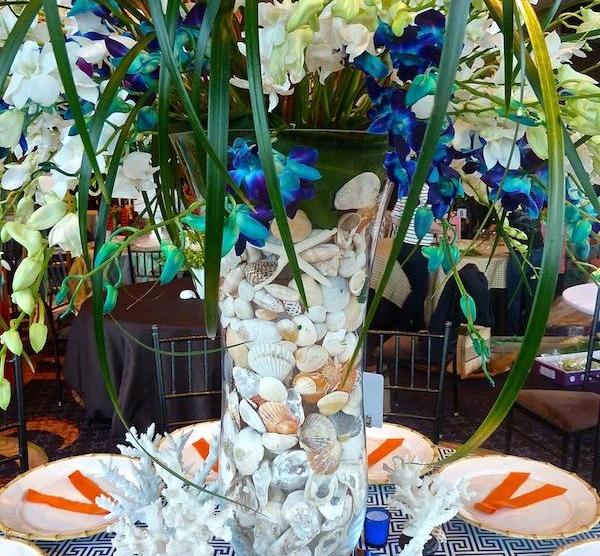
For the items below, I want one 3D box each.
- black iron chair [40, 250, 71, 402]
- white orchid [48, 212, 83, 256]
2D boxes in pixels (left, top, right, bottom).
[{"bbox_3d":[-1.387,0.345,3.932,0.440,0.920,0.410,-1,10,0],"label":"black iron chair"},{"bbox_3d":[-0.243,-0.045,0.600,0.037,0.044,0.037,-8,12,-36],"label":"white orchid"}]

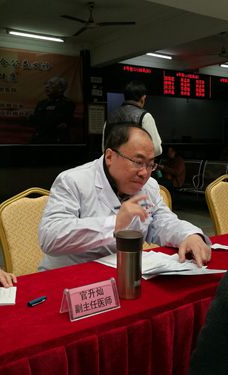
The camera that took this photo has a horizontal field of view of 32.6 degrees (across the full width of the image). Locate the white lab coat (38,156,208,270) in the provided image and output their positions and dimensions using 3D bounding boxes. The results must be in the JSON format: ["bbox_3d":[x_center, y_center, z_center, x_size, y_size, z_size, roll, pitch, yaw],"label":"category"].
[{"bbox_3d":[-0.022,0.219,1.693,0.700,0.740,0.570,-5,8,-34],"label":"white lab coat"}]

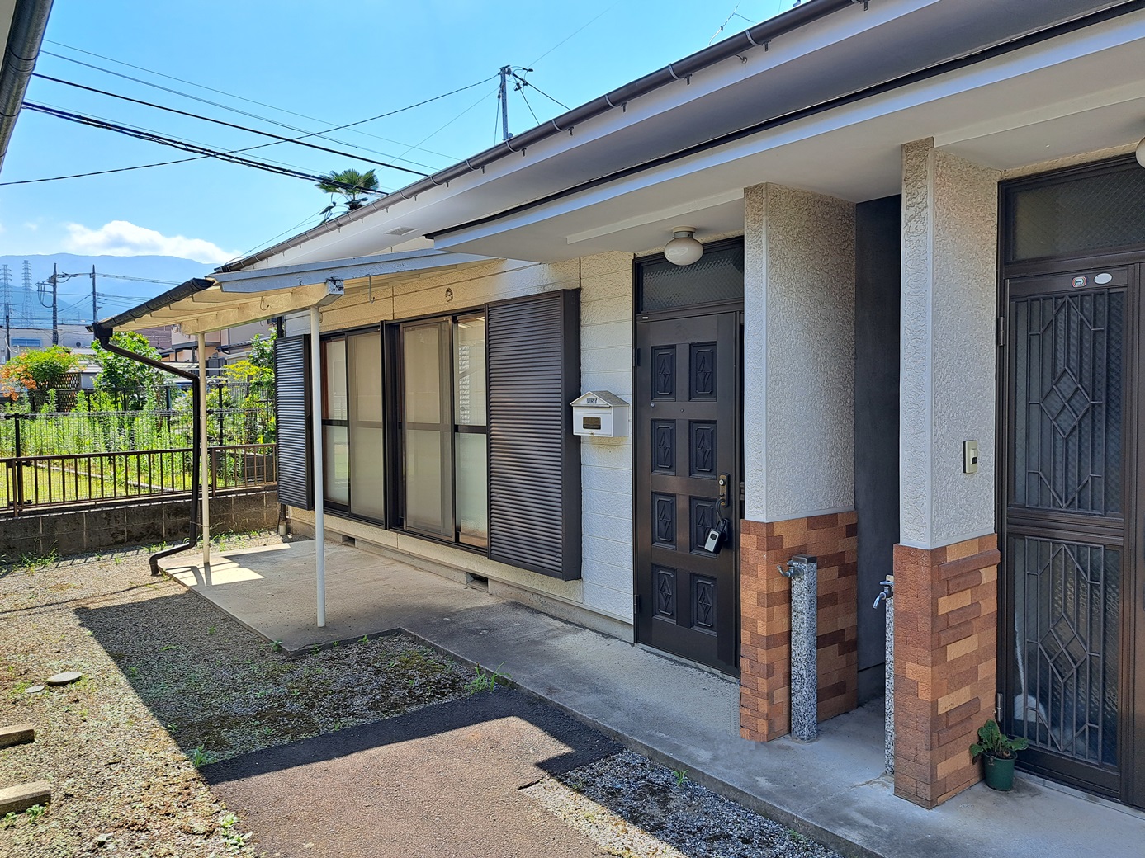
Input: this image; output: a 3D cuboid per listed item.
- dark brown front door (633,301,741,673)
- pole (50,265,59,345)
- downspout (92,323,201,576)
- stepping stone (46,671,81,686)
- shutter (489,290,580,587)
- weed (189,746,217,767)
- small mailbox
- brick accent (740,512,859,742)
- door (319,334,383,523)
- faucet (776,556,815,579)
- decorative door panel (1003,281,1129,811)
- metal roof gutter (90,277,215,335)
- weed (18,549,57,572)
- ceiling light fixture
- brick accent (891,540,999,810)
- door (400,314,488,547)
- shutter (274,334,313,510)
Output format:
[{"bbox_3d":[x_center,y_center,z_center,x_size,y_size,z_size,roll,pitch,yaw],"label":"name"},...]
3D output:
[{"bbox_3d":[0.637,0.337,4.515,0.060,1.930,0.770,-2,2,-39],"label":"dark brown front door"},{"bbox_3d":[-37.003,-5.952,56.856,0.380,11.907,0.380,-2,2,-39],"label":"pole"},{"bbox_3d":[-3.839,0.202,7.222,0.850,2.270,0.160,-2,2,-39],"label":"downspout"},{"bbox_3d":[-2.917,1.442,4.558,0.172,0.030,0.172,-2,2,-39],"label":"stepping stone"},{"bbox_3d":[-0.281,0.035,5.507,0.140,1.870,0.920,-2,2,-39],"label":"shutter"},{"bbox_3d":[-1.610,1.429,3.460,0.100,0.080,0.105,-2,3,-39],"label":"weed"},{"bbox_3d":[0.163,-0.096,4.954,0.140,0.279,0.415,-2,2,-39],"label":"small mailbox"},{"bbox_3d":[1.068,0.873,3.717,0.690,0.959,0.143,-2,3,-39],"label":"brick accent"},{"bbox_3d":[-2.193,-0.055,7.796,0.090,1.790,1.550,-2,3,-39],"label":"door"},{"bbox_3d":[0.929,0.600,3.400,0.143,0.077,0.062,-2,3,-39],"label":"faucet"},{"bbox_3d":[1.862,0.385,3.021,0.045,1.927,0.418,-2,3,-39],"label":"decorative door panel"},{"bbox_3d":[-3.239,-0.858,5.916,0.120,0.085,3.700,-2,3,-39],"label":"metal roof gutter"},{"bbox_3d":[-5.121,1.263,7.600,0.320,0.180,0.240,-2,3,-39],"label":"weed"},{"bbox_3d":[0.573,-0.939,4.095,0.200,0.190,0.200,0,2,0],"label":"ceiling light fixture"},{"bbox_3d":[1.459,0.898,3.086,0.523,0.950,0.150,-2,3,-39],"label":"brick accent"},{"bbox_3d":[-1.070,0.004,6.580,0.110,1.840,1.560,-2,2,-39],"label":"door"},{"bbox_3d":[-3.021,-0.076,8.707,0.130,1.847,0.890,-2,3,-39],"label":"shutter"}]

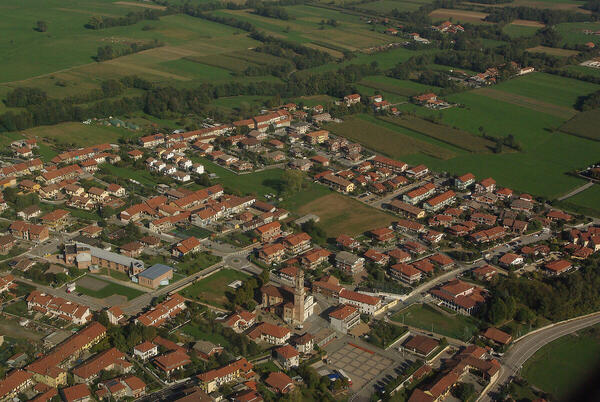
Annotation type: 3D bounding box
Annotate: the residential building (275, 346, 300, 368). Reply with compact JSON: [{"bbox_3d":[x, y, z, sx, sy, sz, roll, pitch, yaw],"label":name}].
[{"bbox_3d":[-7.510,90.630,509.050,9.200,8.000,13.000,-15,27,-35],"label":"residential building"}]

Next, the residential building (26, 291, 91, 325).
[{"bbox_3d":[-154.840,67.790,559.960,46.800,8.400,12.200,12,24,27],"label":"residential building"}]

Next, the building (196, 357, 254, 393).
[{"bbox_3d":[-41.870,97.260,489.880,31.500,8.600,12.300,-19,29,-41],"label":"building"}]

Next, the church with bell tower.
[{"bbox_3d":[-8.610,53.570,561.180,35.200,38.700,20.800,16,26,33],"label":"church with bell tower"}]

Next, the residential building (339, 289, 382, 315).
[{"bbox_3d":[38.740,65.890,572.530,27.200,9.000,9.500,12,24,26],"label":"residential building"}]

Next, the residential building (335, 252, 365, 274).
[{"bbox_3d":[36.270,43.540,628.340,14.000,9.600,17.000,18,27,37],"label":"residential building"}]

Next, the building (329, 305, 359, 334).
[{"bbox_3d":[28.780,74.220,549.310,13.700,10.200,16.800,18,27,36],"label":"building"}]

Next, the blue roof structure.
[{"bbox_3d":[-100.190,52.350,602.660,12.800,7.600,19.800,14,25,30],"label":"blue roof structure"}]

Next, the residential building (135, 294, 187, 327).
[{"bbox_3d":[-89.660,70.810,555.450,12.600,8.200,38.800,12,24,27],"label":"residential building"}]

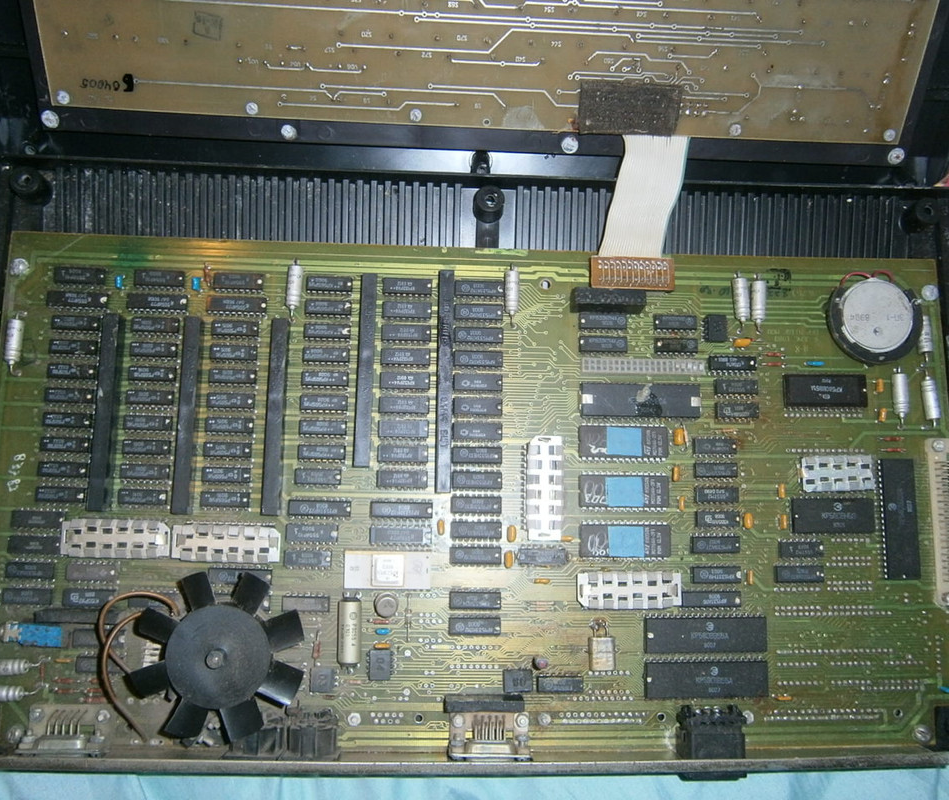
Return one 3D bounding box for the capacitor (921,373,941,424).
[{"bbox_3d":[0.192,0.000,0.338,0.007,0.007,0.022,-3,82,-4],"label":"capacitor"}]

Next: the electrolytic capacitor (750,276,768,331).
[{"bbox_3d":[0.121,-0.041,0.340,0.006,0.006,0.025,3,82,-2],"label":"electrolytic capacitor"}]

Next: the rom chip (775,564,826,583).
[{"bbox_3d":[0.133,0.071,0.327,0.020,0.004,0.007,1,83,-3],"label":"rom chip"}]

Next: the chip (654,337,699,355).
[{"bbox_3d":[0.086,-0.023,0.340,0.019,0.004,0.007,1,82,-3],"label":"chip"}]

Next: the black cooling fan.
[{"bbox_3d":[-0.095,0.095,0.297,0.063,0.019,0.062,1,83,-3],"label":"black cooling fan"}]

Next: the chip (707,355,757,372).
[{"bbox_3d":[0.109,-0.015,0.341,0.020,0.004,0.008,1,82,-3],"label":"chip"}]

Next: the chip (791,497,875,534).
[{"bbox_3d":[0.149,0.048,0.334,0.035,0.005,0.015,1,82,-3],"label":"chip"}]

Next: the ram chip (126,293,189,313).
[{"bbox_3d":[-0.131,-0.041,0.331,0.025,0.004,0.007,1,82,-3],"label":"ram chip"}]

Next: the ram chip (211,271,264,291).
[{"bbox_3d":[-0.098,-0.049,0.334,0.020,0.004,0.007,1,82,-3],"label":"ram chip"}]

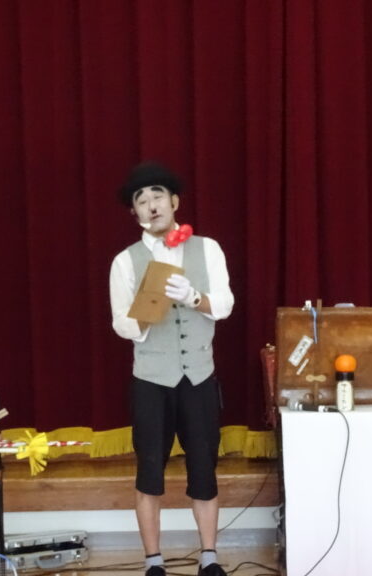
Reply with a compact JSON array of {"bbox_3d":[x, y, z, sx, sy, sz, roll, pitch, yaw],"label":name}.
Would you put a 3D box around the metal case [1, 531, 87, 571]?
[{"bbox_3d":[-0.666,1.150,7.670,0.380,0.130,0.270,0,0,-26],"label":"metal case"}]

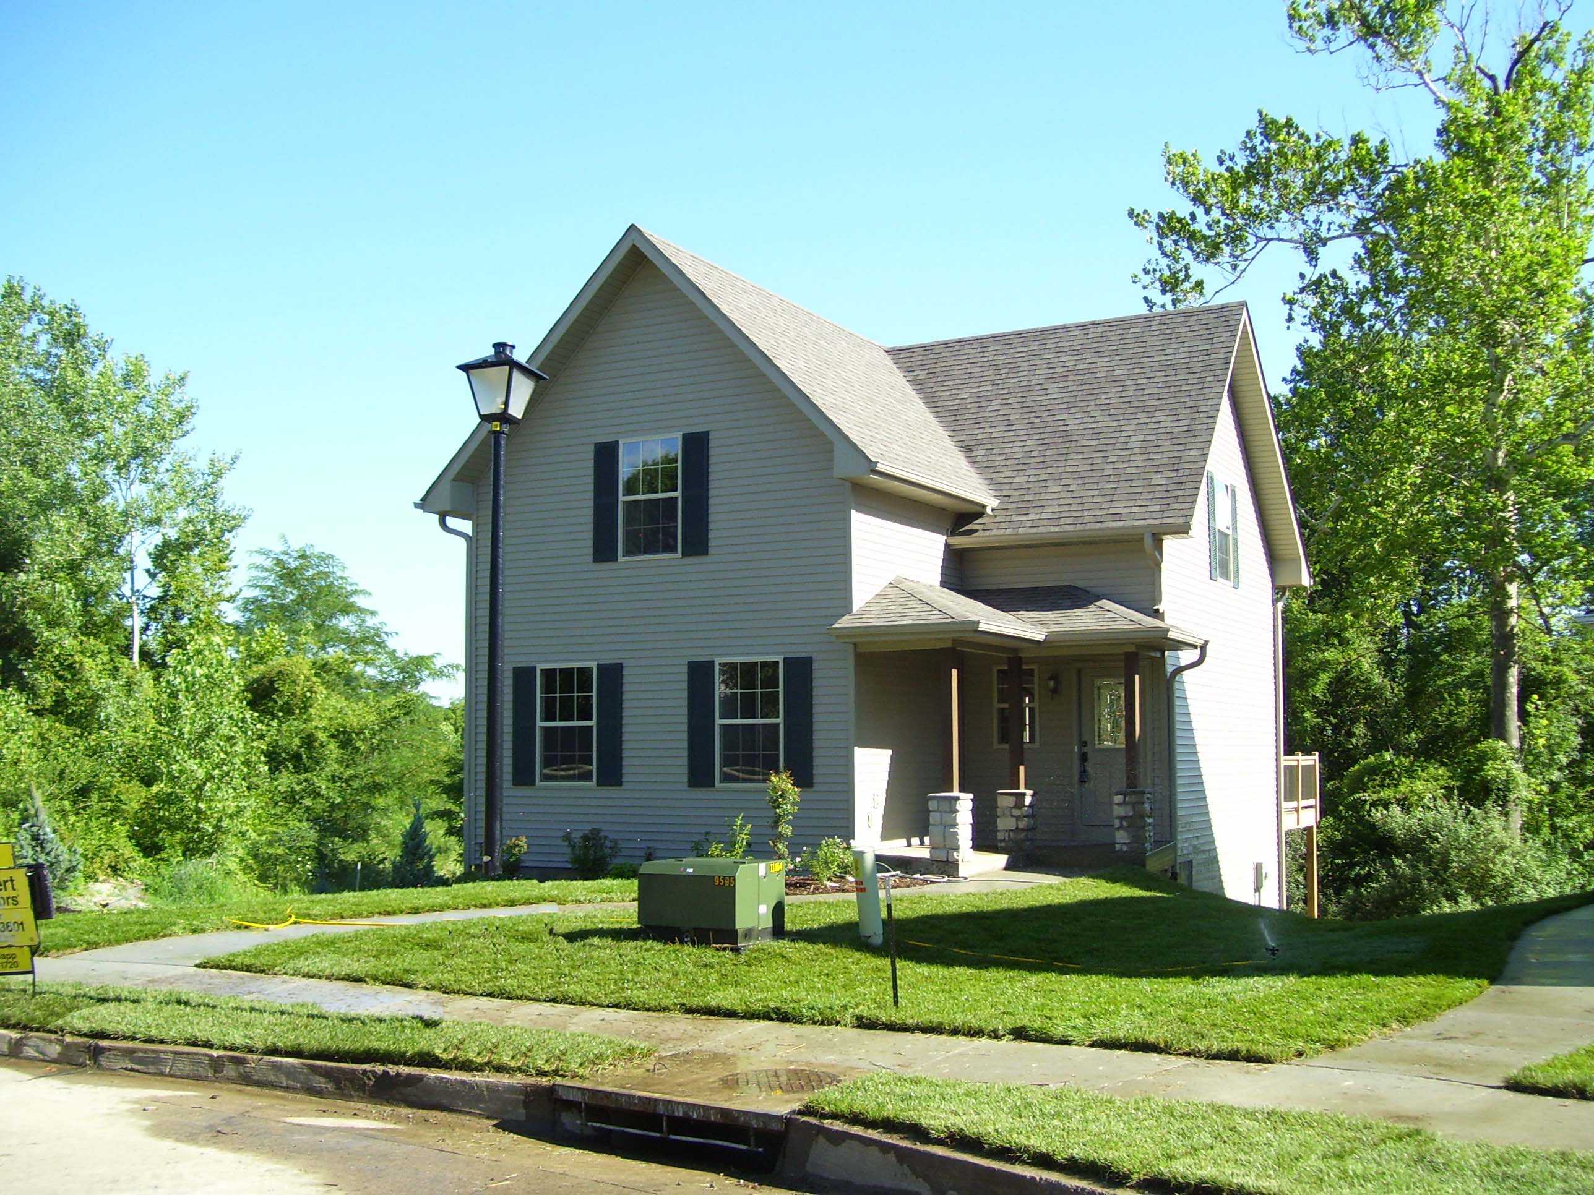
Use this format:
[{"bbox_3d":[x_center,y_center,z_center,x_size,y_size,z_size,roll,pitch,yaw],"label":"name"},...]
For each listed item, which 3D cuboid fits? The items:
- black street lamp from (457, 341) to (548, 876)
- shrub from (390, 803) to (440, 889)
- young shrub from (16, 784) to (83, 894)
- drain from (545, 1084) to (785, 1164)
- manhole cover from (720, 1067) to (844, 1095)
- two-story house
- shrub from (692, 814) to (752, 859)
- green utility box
[{"bbox_3d":[-3.565,0.099,20.349,0.782,6.389,0.782,-3,-5,26],"label":"black street lamp"},{"bbox_3d":[-5.063,3.312,22.600,0.640,1.200,0.640,-1,-4,0],"label":"shrub"},{"bbox_3d":[-7.731,2.541,17.600,0.720,1.250,0.720,-3,-5,26],"label":"young shrub"},{"bbox_3d":[-0.534,2.427,7.928,1.307,0.235,0.250,-3,-5,30],"label":"drain"},{"bbox_3d":[-0.083,2.331,8.136,0.595,0.040,0.595,-1,-4,0],"label":"manhole cover"},{"bbox_3d":[1.842,0.153,25.127,9.025,8.801,11.743,-3,-5,26],"label":"two-story house"},{"bbox_3d":[-0.849,2.864,19.350,0.680,0.800,0.620,-3,-5,26],"label":"shrub"},{"bbox_3d":[-0.668,2.401,13.571,0.890,0.620,0.760,-3,-5,29],"label":"green utility box"}]

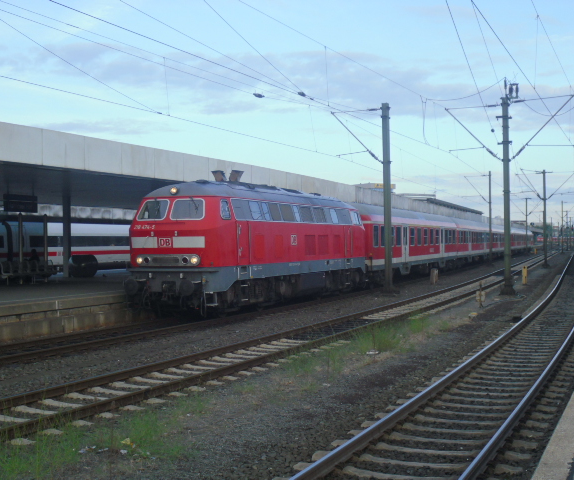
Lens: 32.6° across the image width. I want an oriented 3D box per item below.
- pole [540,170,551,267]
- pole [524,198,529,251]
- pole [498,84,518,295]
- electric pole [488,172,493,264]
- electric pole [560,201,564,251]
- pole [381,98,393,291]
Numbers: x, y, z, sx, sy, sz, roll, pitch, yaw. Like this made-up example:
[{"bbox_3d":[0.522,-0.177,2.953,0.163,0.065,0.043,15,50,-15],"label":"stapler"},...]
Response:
[{"bbox_3d":[21.368,-1.777,81.000,0.500,7.940,0.400,-1,0,21],"label":"pole"},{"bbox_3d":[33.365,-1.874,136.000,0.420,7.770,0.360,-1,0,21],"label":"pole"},{"bbox_3d":[9.001,-2.061,40.000,0.620,8.570,0.500,-1,0,21],"label":"pole"},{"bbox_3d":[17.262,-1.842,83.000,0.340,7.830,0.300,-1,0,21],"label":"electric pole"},{"bbox_3d":[41.641,-2.039,148.000,0.380,7.850,0.340,-1,0,21],"label":"electric pole"},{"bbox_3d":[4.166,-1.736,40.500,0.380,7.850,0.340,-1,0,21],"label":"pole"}]

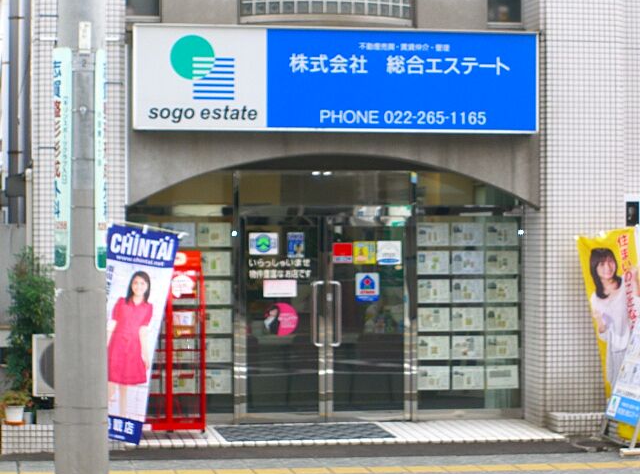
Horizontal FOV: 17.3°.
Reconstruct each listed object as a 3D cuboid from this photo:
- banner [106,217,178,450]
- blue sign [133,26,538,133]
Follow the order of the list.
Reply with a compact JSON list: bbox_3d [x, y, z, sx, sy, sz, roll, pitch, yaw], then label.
[{"bbox_3d":[-1.624,0.814,17.600,0.600,1.800,0.050,10,0,-5],"label":"banner"},{"bbox_3d":[0.155,-1.375,18.580,3.610,0.900,0.200,0,0,-11],"label":"blue sign"}]

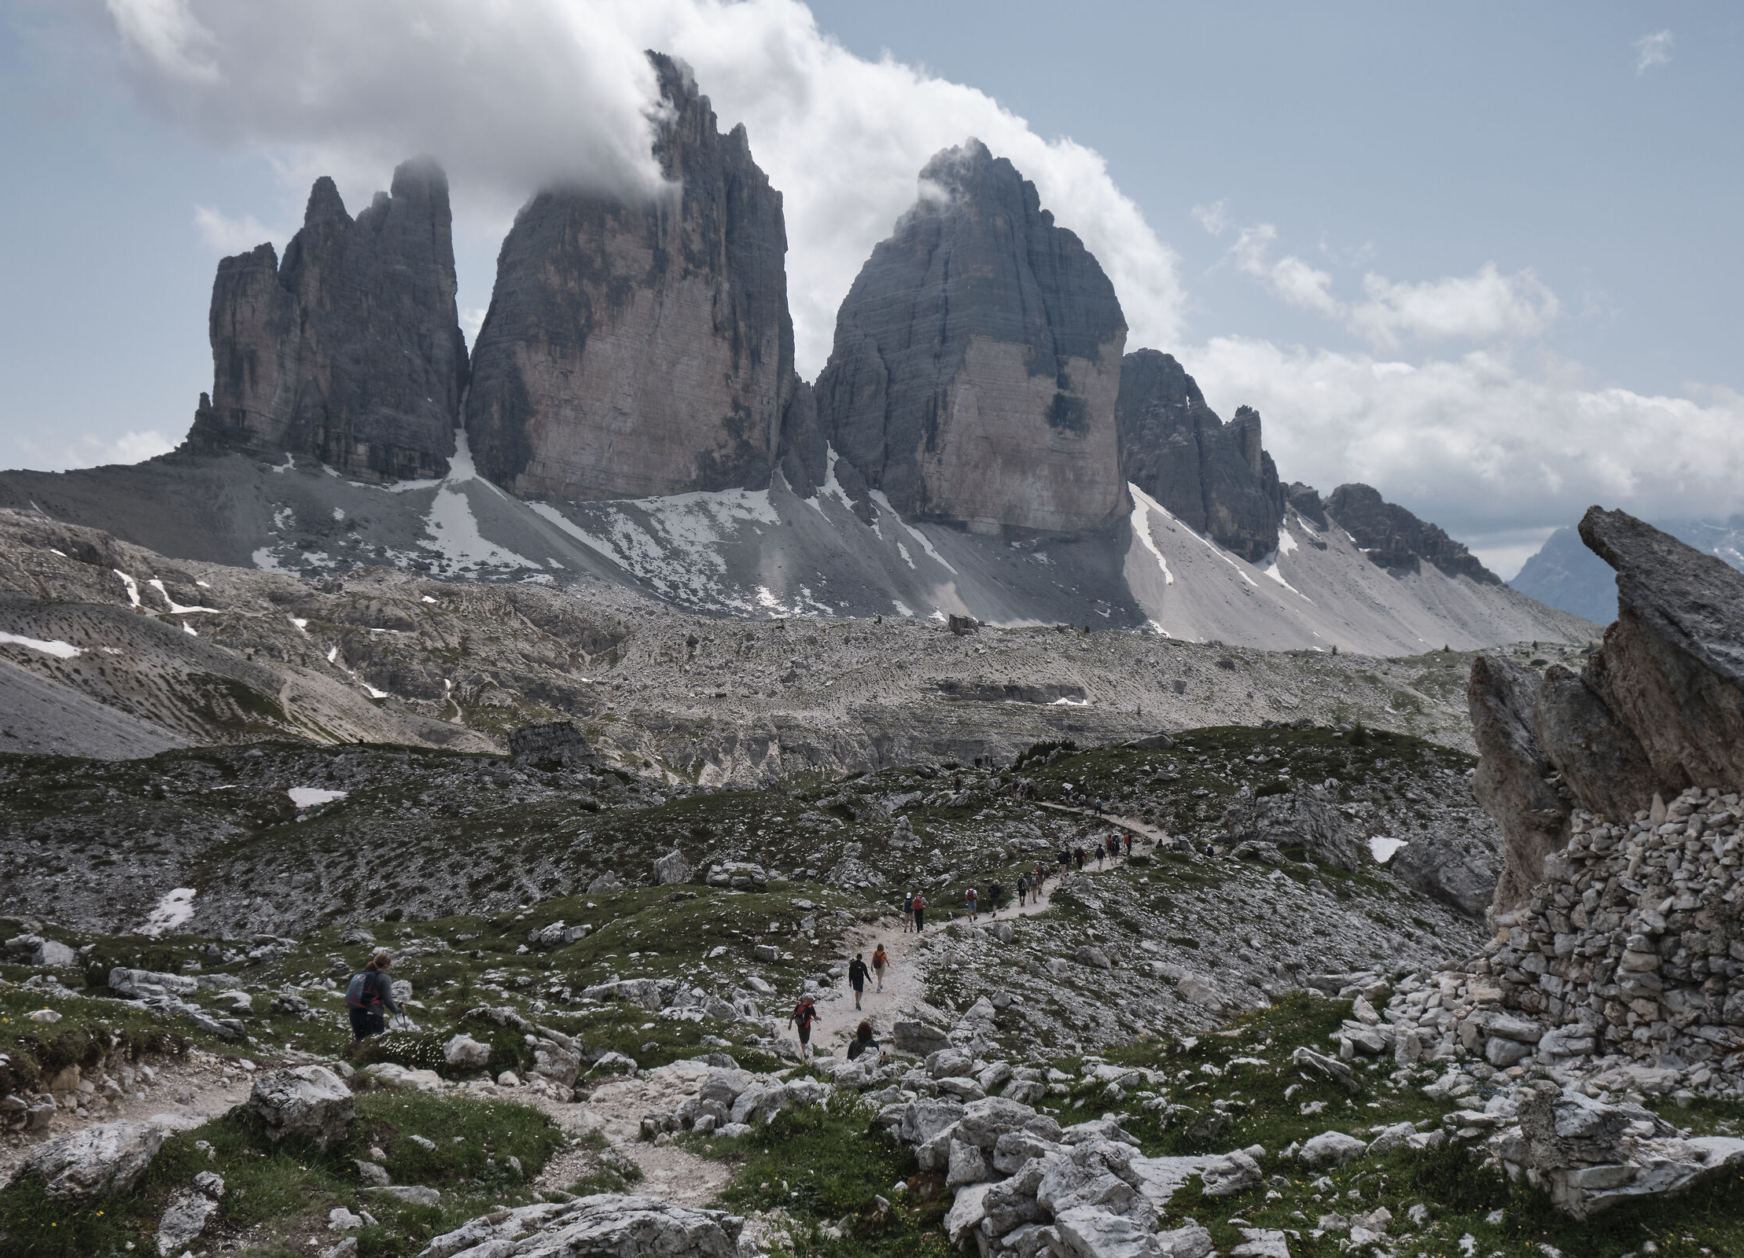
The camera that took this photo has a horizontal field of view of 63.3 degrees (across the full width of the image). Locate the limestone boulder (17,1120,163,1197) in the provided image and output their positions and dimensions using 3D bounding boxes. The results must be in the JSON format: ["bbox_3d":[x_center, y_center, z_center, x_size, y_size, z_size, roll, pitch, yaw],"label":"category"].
[{"bbox_3d":[-6.135,4.165,11.100,1.050,0.420,0.660,-4,6,-38],"label":"limestone boulder"}]

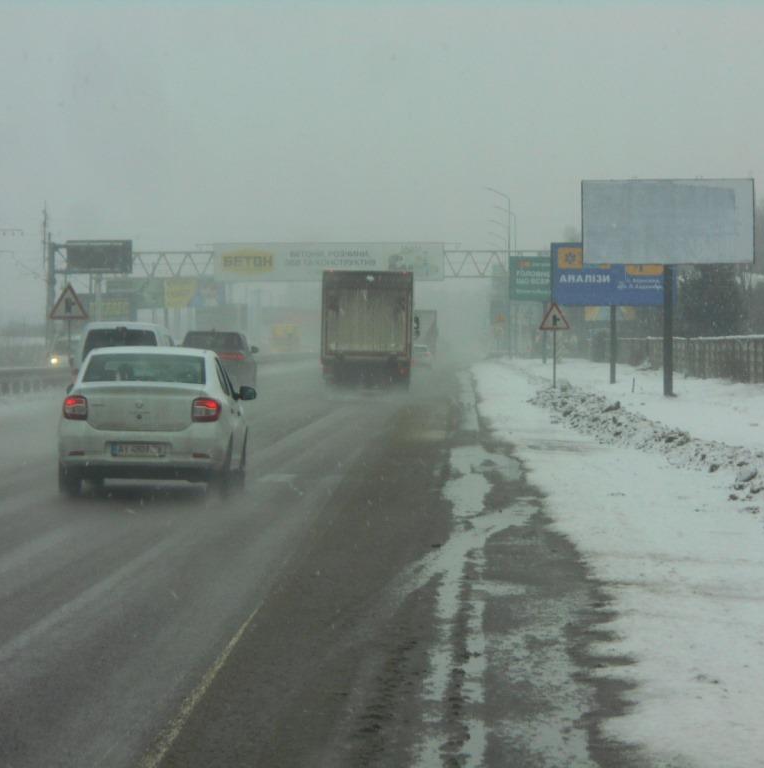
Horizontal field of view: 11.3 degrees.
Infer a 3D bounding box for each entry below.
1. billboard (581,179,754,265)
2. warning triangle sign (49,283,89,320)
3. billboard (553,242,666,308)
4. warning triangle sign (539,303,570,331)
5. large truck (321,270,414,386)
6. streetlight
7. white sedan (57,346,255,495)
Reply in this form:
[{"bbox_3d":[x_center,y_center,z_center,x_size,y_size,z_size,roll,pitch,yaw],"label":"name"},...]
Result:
[{"bbox_3d":[10.237,-5.799,137.500,6.150,3.020,0.400,0,1,7],"label":"billboard"},{"bbox_3d":[-9.049,-2.373,111.000,1.120,1.020,0.060,0,1,-1],"label":"warning triangle sign"},{"bbox_3d":[11.245,-5.306,186.000,6.150,3.050,0.400,0,1,6],"label":"billboard"},{"bbox_3d":[4.844,-1.896,108.000,0.870,0.780,0.060,0,1,2],"label":"warning triangle sign"},{"bbox_3d":[-0.360,-1.520,113.300,2.520,3.450,8.000,1,1,1],"label":"large truck"},{"bbox_3d":[7.634,-7.372,252.000,1.900,11.000,0.350,0,1,1],"label":"streetlight"},{"bbox_3d":[-2.400,0.355,41.500,1.740,1.510,4.350,1,1,1],"label":"white sedan"}]

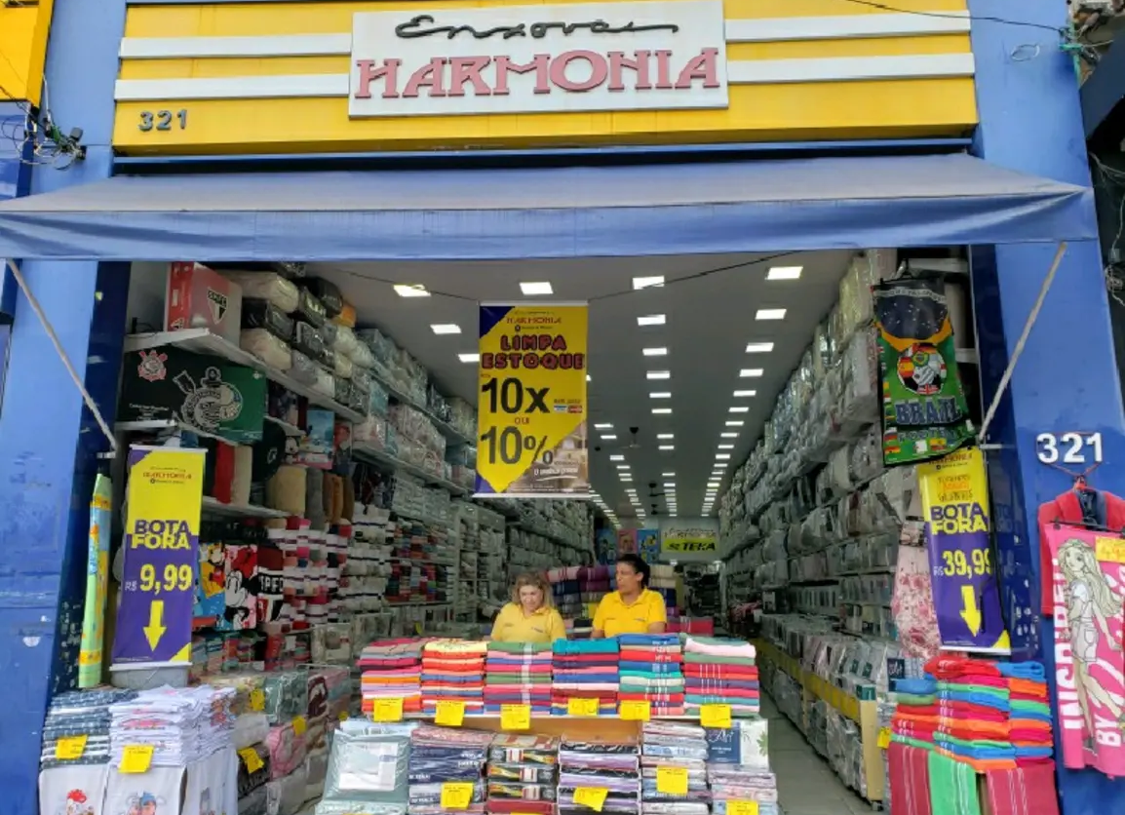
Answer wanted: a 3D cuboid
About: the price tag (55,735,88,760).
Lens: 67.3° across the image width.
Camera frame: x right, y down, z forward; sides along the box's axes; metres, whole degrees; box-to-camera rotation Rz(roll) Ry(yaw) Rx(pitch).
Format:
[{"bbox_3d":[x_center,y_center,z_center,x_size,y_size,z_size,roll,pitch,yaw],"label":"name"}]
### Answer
[{"bbox_3d":[-2.517,1.743,4.330,0.148,0.108,0.006,-1,-22,0],"label":"price tag"}]

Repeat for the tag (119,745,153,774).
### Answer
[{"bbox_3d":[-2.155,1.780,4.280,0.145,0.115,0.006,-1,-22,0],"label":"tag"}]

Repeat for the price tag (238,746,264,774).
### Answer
[{"bbox_3d":[-1.861,2.112,5.050,0.012,0.130,0.150,-34,-13,23],"label":"price tag"}]

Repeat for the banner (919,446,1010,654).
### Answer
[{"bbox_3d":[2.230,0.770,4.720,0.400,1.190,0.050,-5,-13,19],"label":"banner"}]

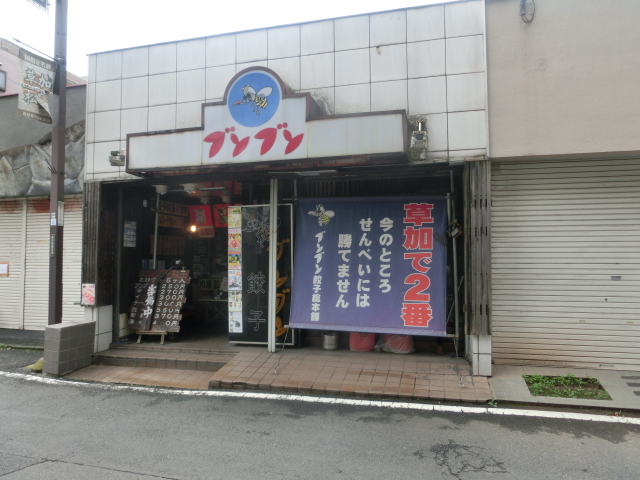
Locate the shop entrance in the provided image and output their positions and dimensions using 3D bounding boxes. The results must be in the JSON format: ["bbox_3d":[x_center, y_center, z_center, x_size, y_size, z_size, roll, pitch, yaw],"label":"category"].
[{"bbox_3d":[-0.666,0.346,6.018,5.013,2.380,0.585,-1,-3,15],"label":"shop entrance"}]

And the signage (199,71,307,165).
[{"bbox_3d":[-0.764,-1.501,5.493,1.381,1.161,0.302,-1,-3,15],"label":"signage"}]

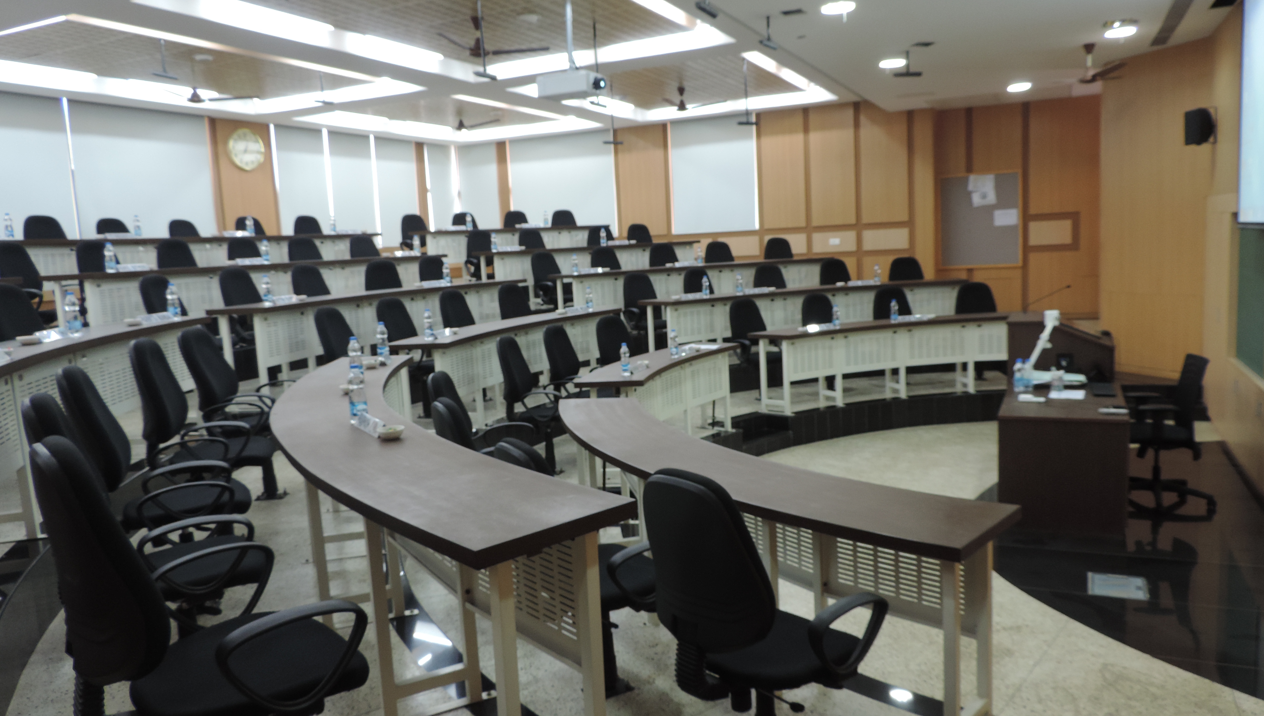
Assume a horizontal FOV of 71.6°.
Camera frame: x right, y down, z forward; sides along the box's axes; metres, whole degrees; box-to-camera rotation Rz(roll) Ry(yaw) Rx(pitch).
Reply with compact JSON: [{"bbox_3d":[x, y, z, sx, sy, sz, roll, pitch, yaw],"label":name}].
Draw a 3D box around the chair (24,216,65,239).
[{"bbox_3d":[-5.612,-0.896,8.695,0.620,1.060,0.600,0,8,24],"label":"chair"}]

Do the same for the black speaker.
[{"bbox_3d":[4.884,-1.988,7.539,0.210,0.330,0.220,-2,8,11],"label":"black speaker"}]

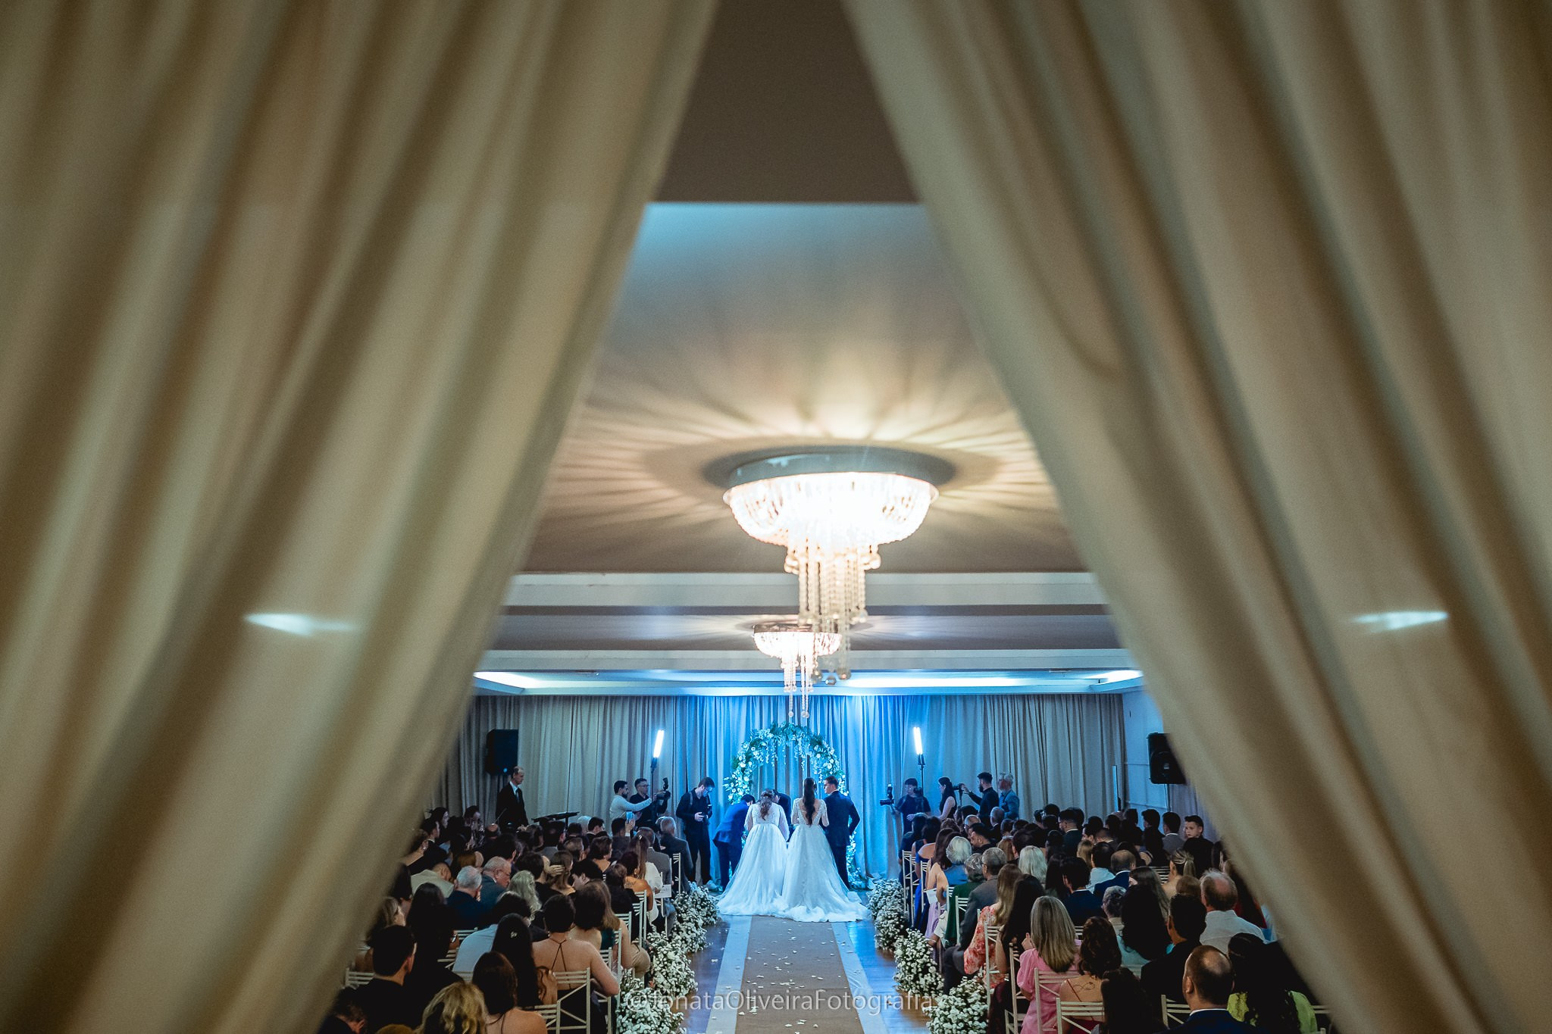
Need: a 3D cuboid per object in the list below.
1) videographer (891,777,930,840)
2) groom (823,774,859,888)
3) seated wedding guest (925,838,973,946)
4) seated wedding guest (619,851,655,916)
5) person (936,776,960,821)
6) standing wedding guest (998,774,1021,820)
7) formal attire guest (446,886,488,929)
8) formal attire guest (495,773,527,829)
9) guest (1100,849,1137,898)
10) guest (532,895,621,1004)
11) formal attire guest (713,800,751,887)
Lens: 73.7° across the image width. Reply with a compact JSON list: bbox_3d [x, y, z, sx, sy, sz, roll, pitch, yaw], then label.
[{"bbox_3d":[2.202,5.099,16.596,0.600,1.730,0.450,-7,-14,29],"label":"videographer"},{"bbox_3d":[1.002,4.893,15.986,0.560,1.730,0.400,2,-12,-8],"label":"groom"},{"bbox_3d":[1.828,4.004,10.650,0.520,1.340,0.750,0,-12,0],"label":"seated wedding guest"},{"bbox_3d":[-1.403,3.941,10.196,0.480,1.280,0.780,-1,-12,6],"label":"seated wedding guest"},{"bbox_3d":[2.705,5.035,16.309,0.380,1.680,0.450,0,-12,-2],"label":"person"},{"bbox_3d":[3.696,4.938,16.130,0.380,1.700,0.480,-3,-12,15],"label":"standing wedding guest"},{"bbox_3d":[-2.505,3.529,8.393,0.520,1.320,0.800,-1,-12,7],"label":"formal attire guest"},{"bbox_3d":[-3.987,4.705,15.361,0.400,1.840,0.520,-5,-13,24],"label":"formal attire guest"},{"bbox_3d":[3.228,3.826,9.761,0.520,1.320,0.800,-1,-12,3],"label":"guest"},{"bbox_3d":[-1.383,3.235,7.087,0.550,1.320,0.800,-1,-12,3],"label":"guest"},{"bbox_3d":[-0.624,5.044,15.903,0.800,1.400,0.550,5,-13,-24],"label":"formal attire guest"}]

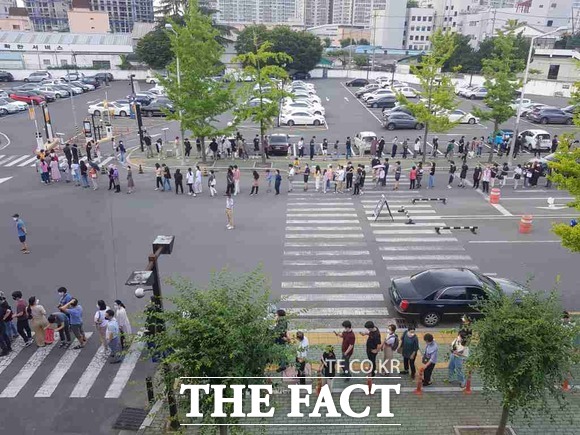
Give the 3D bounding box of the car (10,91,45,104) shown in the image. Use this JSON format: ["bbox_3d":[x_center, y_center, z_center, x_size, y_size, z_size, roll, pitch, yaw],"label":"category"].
[{"bbox_3d":[-33.809,-15.493,56.013,4.100,1.460,1.720,4,22,8],"label":"car"}]

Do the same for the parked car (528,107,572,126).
[{"bbox_3d":[29.114,-11.298,48.200,4.450,1.630,1.850,0,22,0],"label":"parked car"}]

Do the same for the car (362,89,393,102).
[{"bbox_3d":[12.693,-17.505,62.600,4.600,1.580,1.840,0,22,0],"label":"car"}]

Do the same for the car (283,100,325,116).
[{"bbox_3d":[1.844,-12.868,51.927,4.850,1.500,1.840,0,22,1],"label":"car"}]

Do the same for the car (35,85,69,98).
[{"bbox_3d":[-36.060,-18.876,65.827,4.600,1.460,1.800,0,22,1],"label":"car"}]

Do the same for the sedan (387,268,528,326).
[{"bbox_3d":[5.857,2.545,14.551,4.980,1.480,1.860,0,22,1],"label":"sedan"}]

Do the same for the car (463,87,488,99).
[{"bbox_3d":[29.625,-19.407,68.052,4.500,1.550,1.820,1,22,0],"label":"car"}]

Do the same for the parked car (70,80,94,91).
[{"bbox_3d":[-33.202,-20.753,68.800,4.550,1.460,1.800,0,22,0],"label":"parked car"}]

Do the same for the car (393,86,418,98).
[{"bbox_3d":[18.382,-19.505,68.300,4.350,1.580,1.800,0,22,0],"label":"car"}]

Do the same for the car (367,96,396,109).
[{"bbox_3d":[12.651,-15.718,59.055,4.350,1.460,1.790,1,22,0],"label":"car"}]

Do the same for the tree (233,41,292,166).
[{"bbox_3d":[-1.999,-8.324,32.115,4.150,8.955,4.100,1,22,0],"label":"tree"}]

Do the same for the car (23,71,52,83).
[{"bbox_3d":[-46.868,-26.160,81.018,4.400,1.680,1.820,-2,22,-8],"label":"car"}]

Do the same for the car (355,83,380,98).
[{"bbox_3d":[12.794,-19.526,68.302,4.650,1.460,1.820,0,22,1],"label":"car"}]

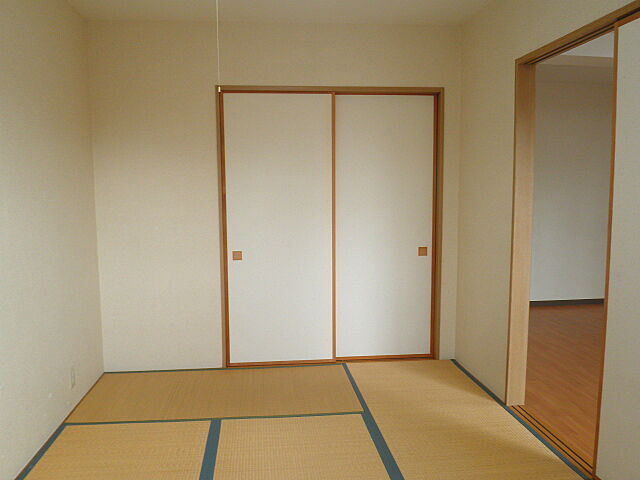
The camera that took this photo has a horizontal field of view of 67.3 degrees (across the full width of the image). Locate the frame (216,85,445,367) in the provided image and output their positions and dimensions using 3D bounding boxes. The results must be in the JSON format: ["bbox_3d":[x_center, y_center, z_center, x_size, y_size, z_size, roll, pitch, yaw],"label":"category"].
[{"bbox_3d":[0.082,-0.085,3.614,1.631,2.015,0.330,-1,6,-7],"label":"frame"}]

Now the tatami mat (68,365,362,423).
[{"bbox_3d":[-0.637,0.999,3.137,1.703,0.040,0.805,-1,6,-7],"label":"tatami mat"}]

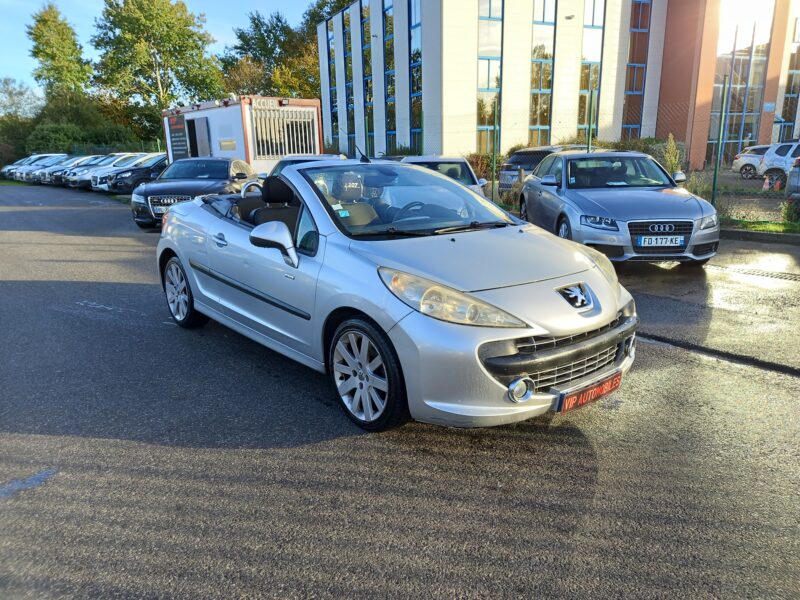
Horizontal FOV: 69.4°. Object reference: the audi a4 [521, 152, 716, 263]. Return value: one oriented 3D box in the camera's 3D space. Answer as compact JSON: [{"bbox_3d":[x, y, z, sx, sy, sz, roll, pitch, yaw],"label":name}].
[{"bbox_3d":[3.010,-1.520,8.740,1.840,1.430,4.700,0,14,1],"label":"audi a4"}]

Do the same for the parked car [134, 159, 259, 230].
[{"bbox_3d":[-4.260,-2.440,12.700,1.860,1.400,4.700,-1,14,-2],"label":"parked car"}]

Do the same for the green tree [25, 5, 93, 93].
[{"bbox_3d":[-27.600,-17.900,48.700,5.400,13.200,5.400,-1,15,0],"label":"green tree"}]

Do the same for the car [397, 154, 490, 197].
[{"bbox_3d":[0.610,-1.760,10.000,1.770,1.440,4.150,1,14,6],"label":"car"}]

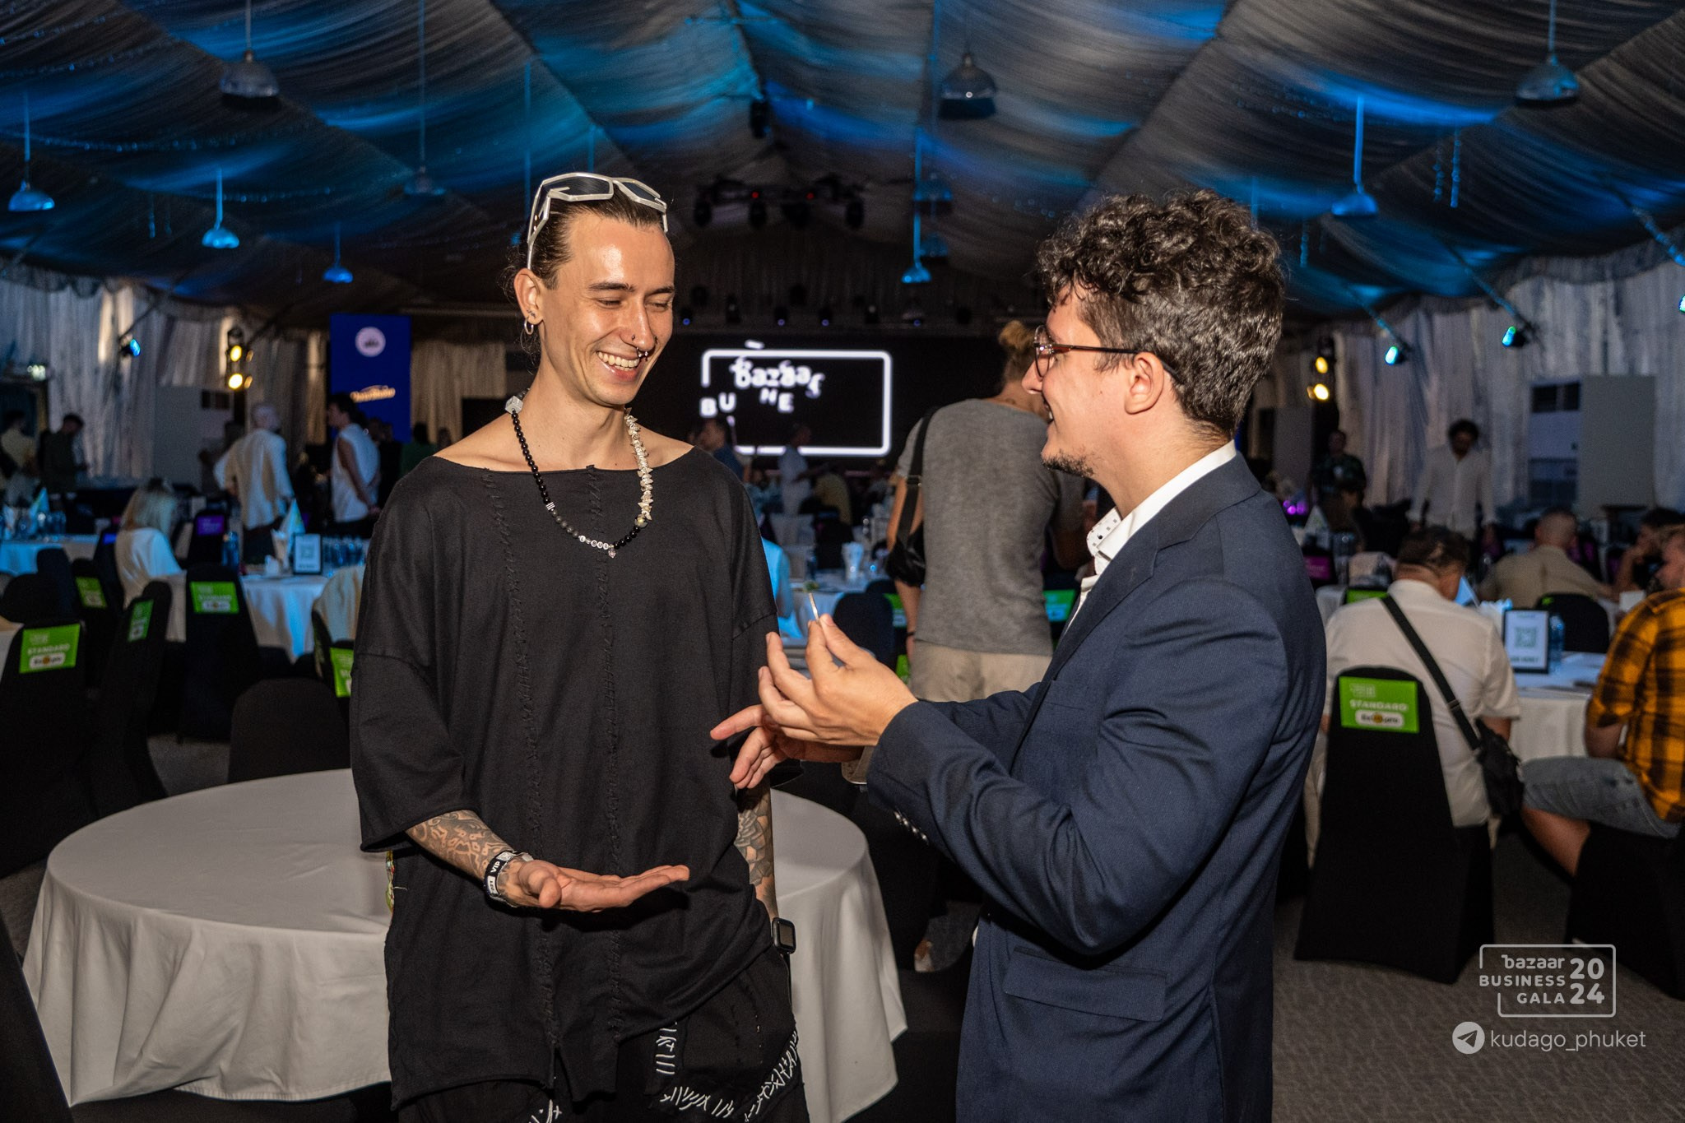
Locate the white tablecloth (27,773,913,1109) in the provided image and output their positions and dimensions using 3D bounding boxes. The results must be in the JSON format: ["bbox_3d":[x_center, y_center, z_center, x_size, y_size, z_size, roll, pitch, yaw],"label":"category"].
[{"bbox_3d":[-0.715,0.899,3.248,1.600,0.760,1.600,1,3,0],"label":"white tablecloth"}]

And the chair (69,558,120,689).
[{"bbox_3d":[-3.645,0.434,8.292,0.460,0.920,0.540,4,6,33],"label":"chair"}]

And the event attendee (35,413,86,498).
[{"bbox_3d":[-7.843,-0.687,16.510,0.460,1.650,0.480,-1,5,-15],"label":"event attendee"}]

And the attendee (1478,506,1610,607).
[{"bbox_3d":[3.354,0.401,7.988,0.620,1.320,0.750,1,3,6],"label":"attendee"}]

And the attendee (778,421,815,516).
[{"bbox_3d":[-0.444,-0.349,15.055,0.420,1.850,0.420,1,3,3],"label":"attendee"}]

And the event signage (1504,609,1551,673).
[{"bbox_3d":[2.537,0.293,6.025,0.168,0.232,0.050,3,5,23],"label":"event signage"}]

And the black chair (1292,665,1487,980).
[{"bbox_3d":[1.759,0.765,5.127,0.470,0.915,0.560,3,4,30],"label":"black chair"}]

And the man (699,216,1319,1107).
[{"bbox_3d":[0.169,0.536,1.547,0.550,1.760,0.520,2,4,15],"label":"man"}]

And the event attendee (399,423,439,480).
[{"bbox_3d":[-4.137,-0.456,16.054,0.480,1.820,0.320,1,3,-6],"label":"event attendee"}]

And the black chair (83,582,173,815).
[{"bbox_3d":[-3.082,0.561,6.774,0.570,0.910,0.470,1,4,2],"label":"black chair"}]

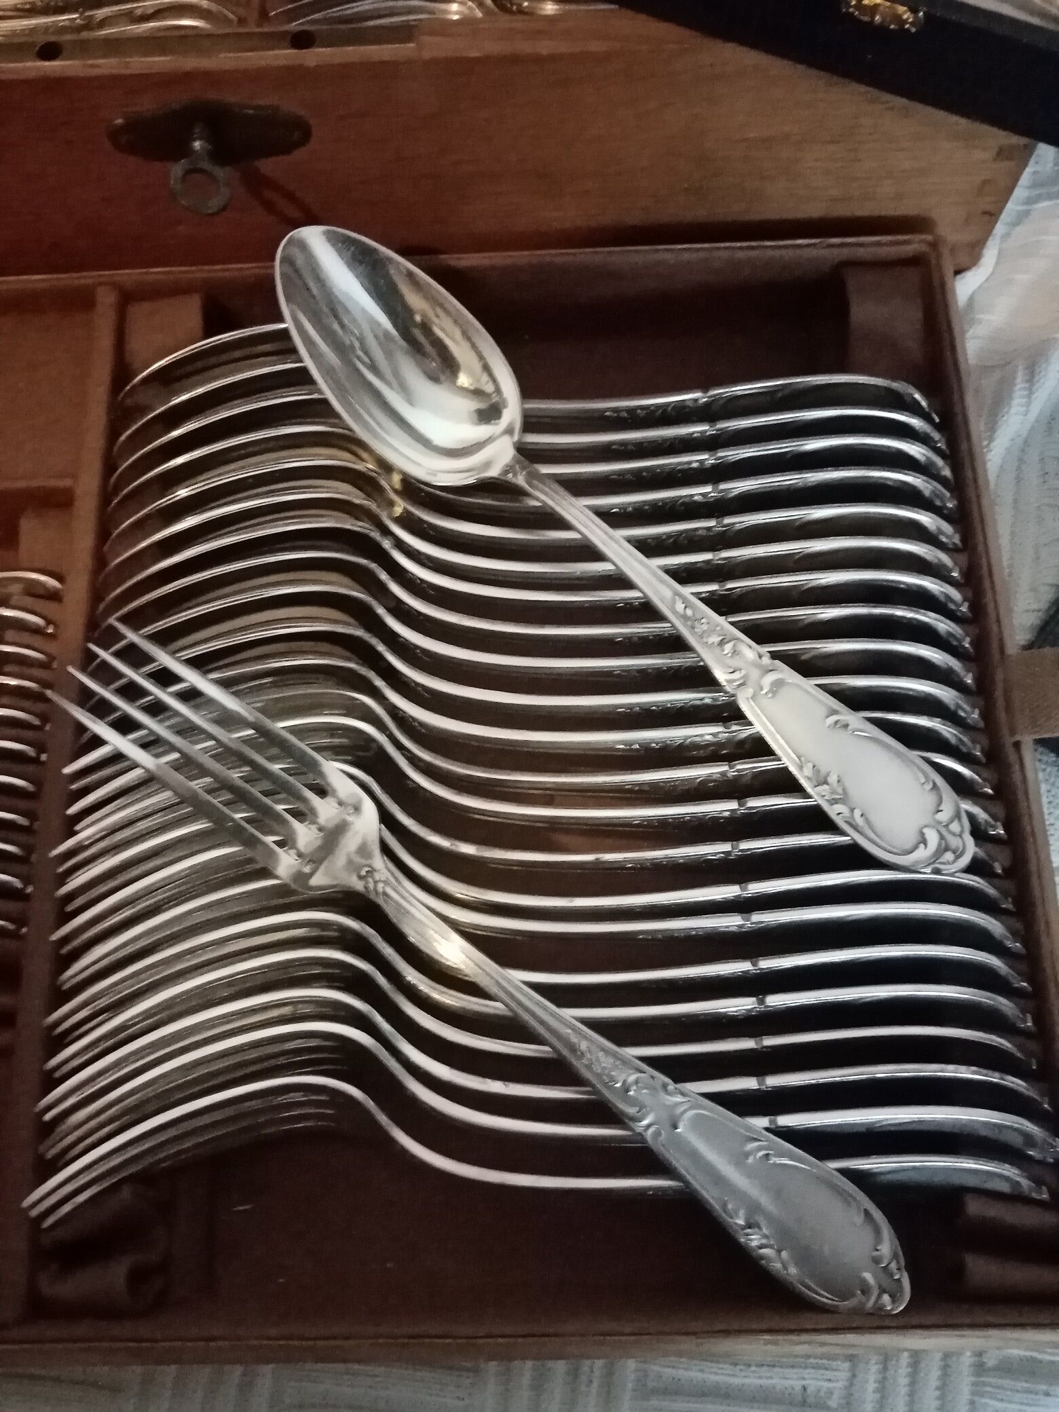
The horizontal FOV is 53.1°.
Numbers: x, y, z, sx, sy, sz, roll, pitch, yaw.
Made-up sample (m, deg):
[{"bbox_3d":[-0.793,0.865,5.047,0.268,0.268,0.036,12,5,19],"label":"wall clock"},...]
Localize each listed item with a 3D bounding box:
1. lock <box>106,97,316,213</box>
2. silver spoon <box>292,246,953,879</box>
[{"bbox_3d":[-0.076,-0.127,0.251,0.049,0.019,0.021,-2,73,2],"label":"lock"},{"bbox_3d":[0.017,-0.037,0.248,0.210,0.025,0.043,44,80,7],"label":"silver spoon"}]

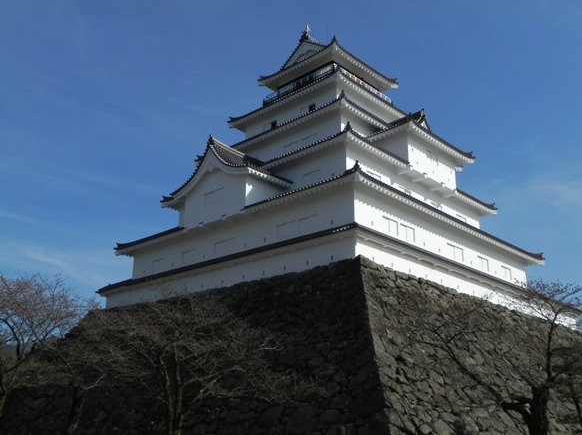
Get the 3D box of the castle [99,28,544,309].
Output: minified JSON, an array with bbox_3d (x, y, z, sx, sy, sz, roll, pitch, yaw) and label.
[{"bbox_3d":[3.690,-3.980,55.300,27.400,25.700,28.170,-16,-25,41],"label":"castle"}]

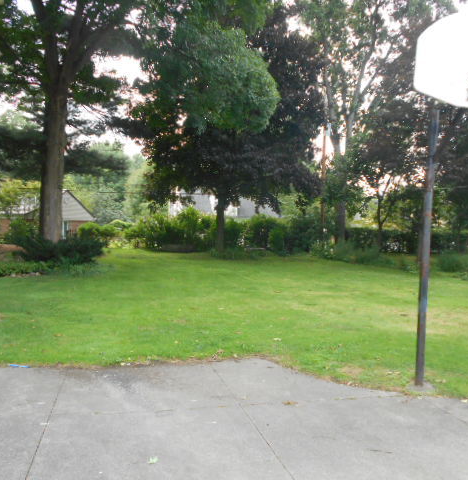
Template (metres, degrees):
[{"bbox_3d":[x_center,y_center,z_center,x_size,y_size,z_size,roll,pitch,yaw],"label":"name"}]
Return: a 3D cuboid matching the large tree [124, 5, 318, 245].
[{"bbox_3d":[-0.644,-6.843,29.500,12.200,15.100,11.500,2,1,0],"label":"large tree"}]

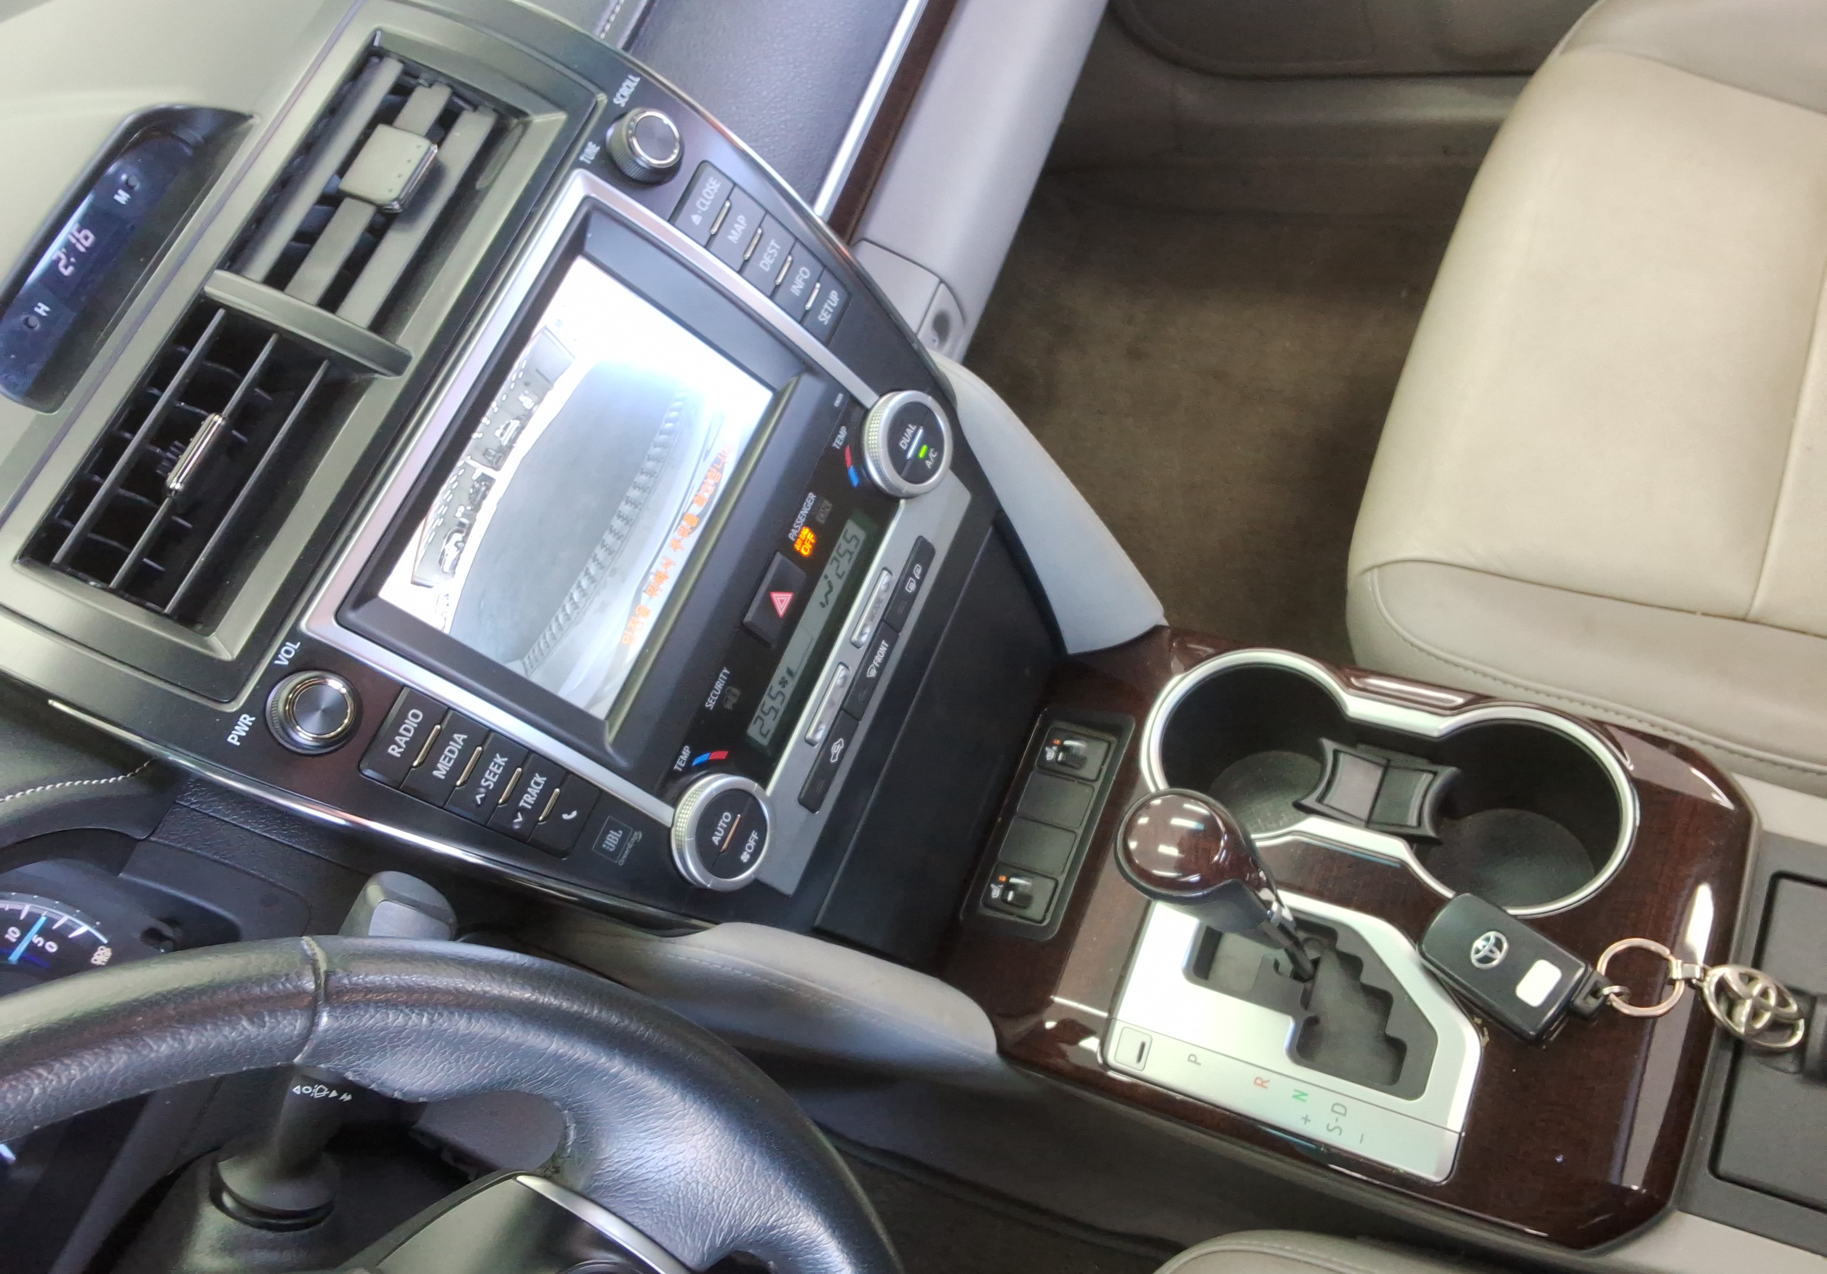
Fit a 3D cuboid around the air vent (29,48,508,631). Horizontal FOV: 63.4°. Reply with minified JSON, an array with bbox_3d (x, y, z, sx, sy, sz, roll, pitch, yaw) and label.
[{"bbox_3d":[-0.225,-0.113,0.538,0.063,0.036,0.230,27,71,-8],"label":"air vent"}]

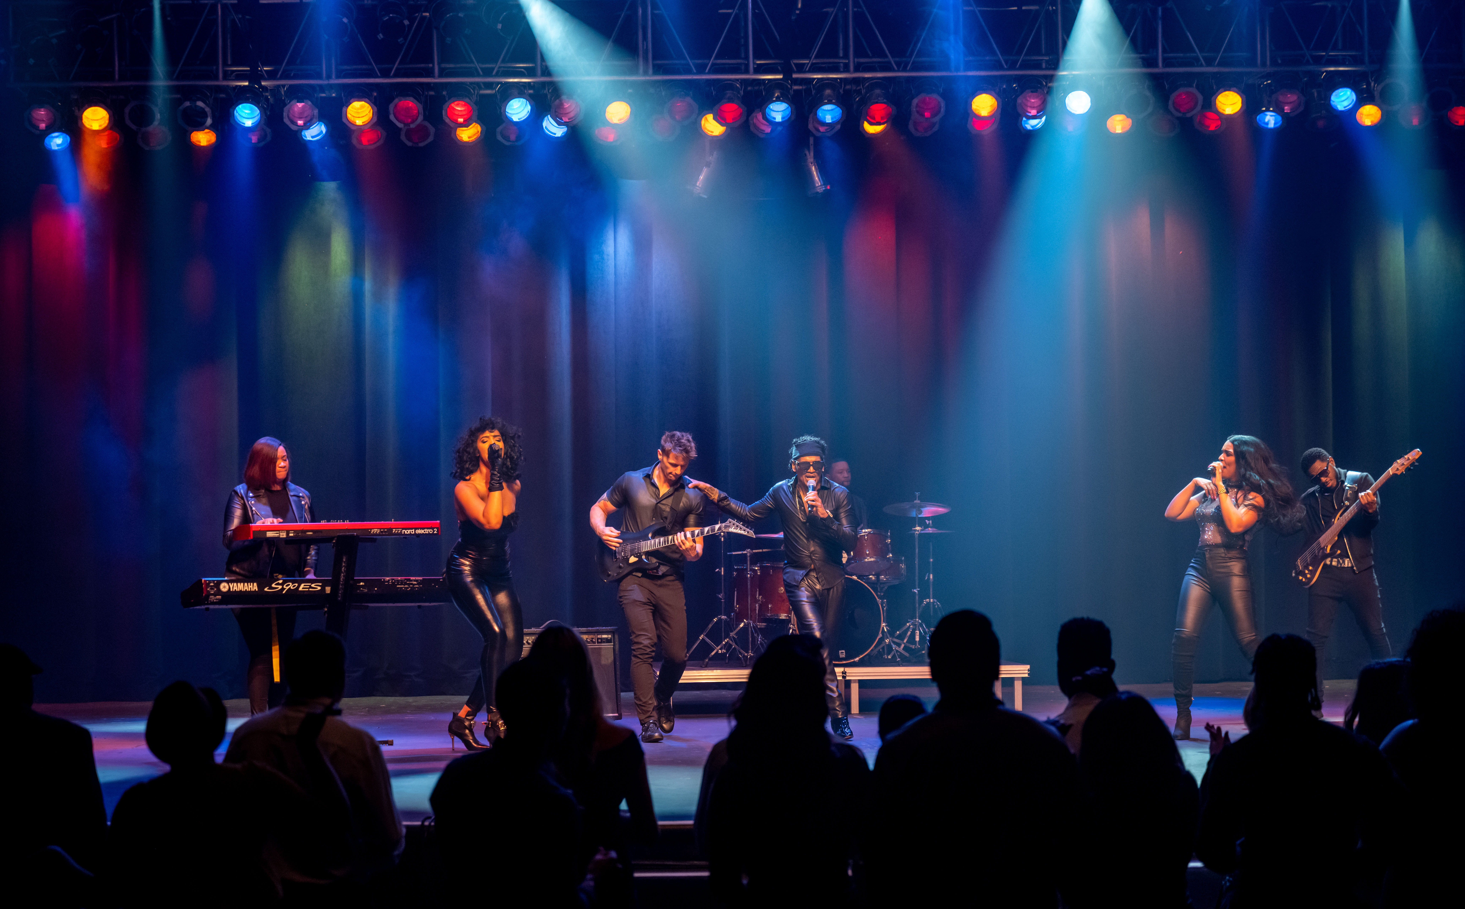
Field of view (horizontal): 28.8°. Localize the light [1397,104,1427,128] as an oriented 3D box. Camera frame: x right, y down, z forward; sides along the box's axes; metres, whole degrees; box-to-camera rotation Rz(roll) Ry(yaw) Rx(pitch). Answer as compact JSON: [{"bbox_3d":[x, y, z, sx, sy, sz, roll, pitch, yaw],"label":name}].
[{"bbox_3d":[5.155,-2.646,21.683,0.250,0.290,0.250,-1,-46,3],"label":"light"}]

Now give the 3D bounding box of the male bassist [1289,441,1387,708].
[{"bbox_3d":[3.837,0.807,18.000,0.660,1.710,0.480,-1,-2,10],"label":"male bassist"}]

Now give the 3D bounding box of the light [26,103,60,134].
[{"bbox_3d":[-5.135,-2.569,21.294,0.250,0.250,0.290,0,36,-4],"label":"light"}]

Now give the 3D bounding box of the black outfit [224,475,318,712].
[{"bbox_3d":[-2.618,0.824,16.150,0.500,1.340,0.420,0,-2,-20],"label":"black outfit"}]

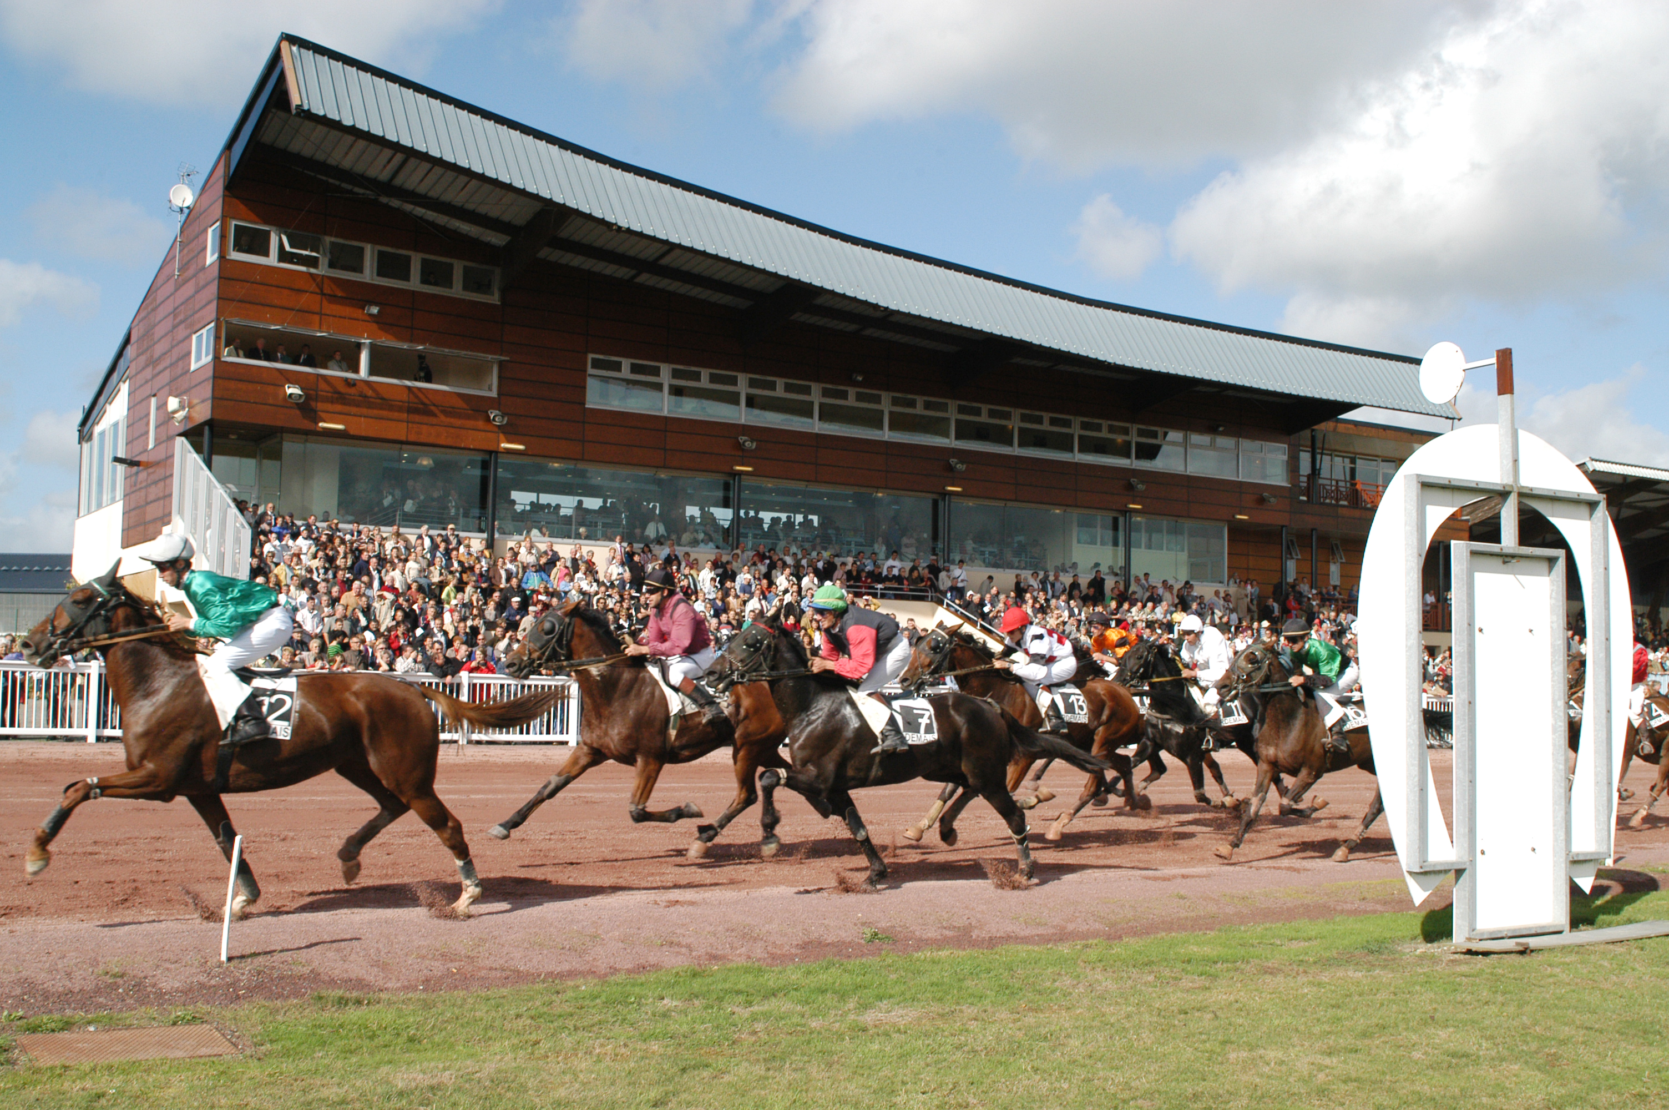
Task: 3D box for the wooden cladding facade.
[{"bbox_3d":[1.132,-3.888,57.316,46.000,9.400,10.000,4,-6,-32],"label":"wooden cladding facade"}]

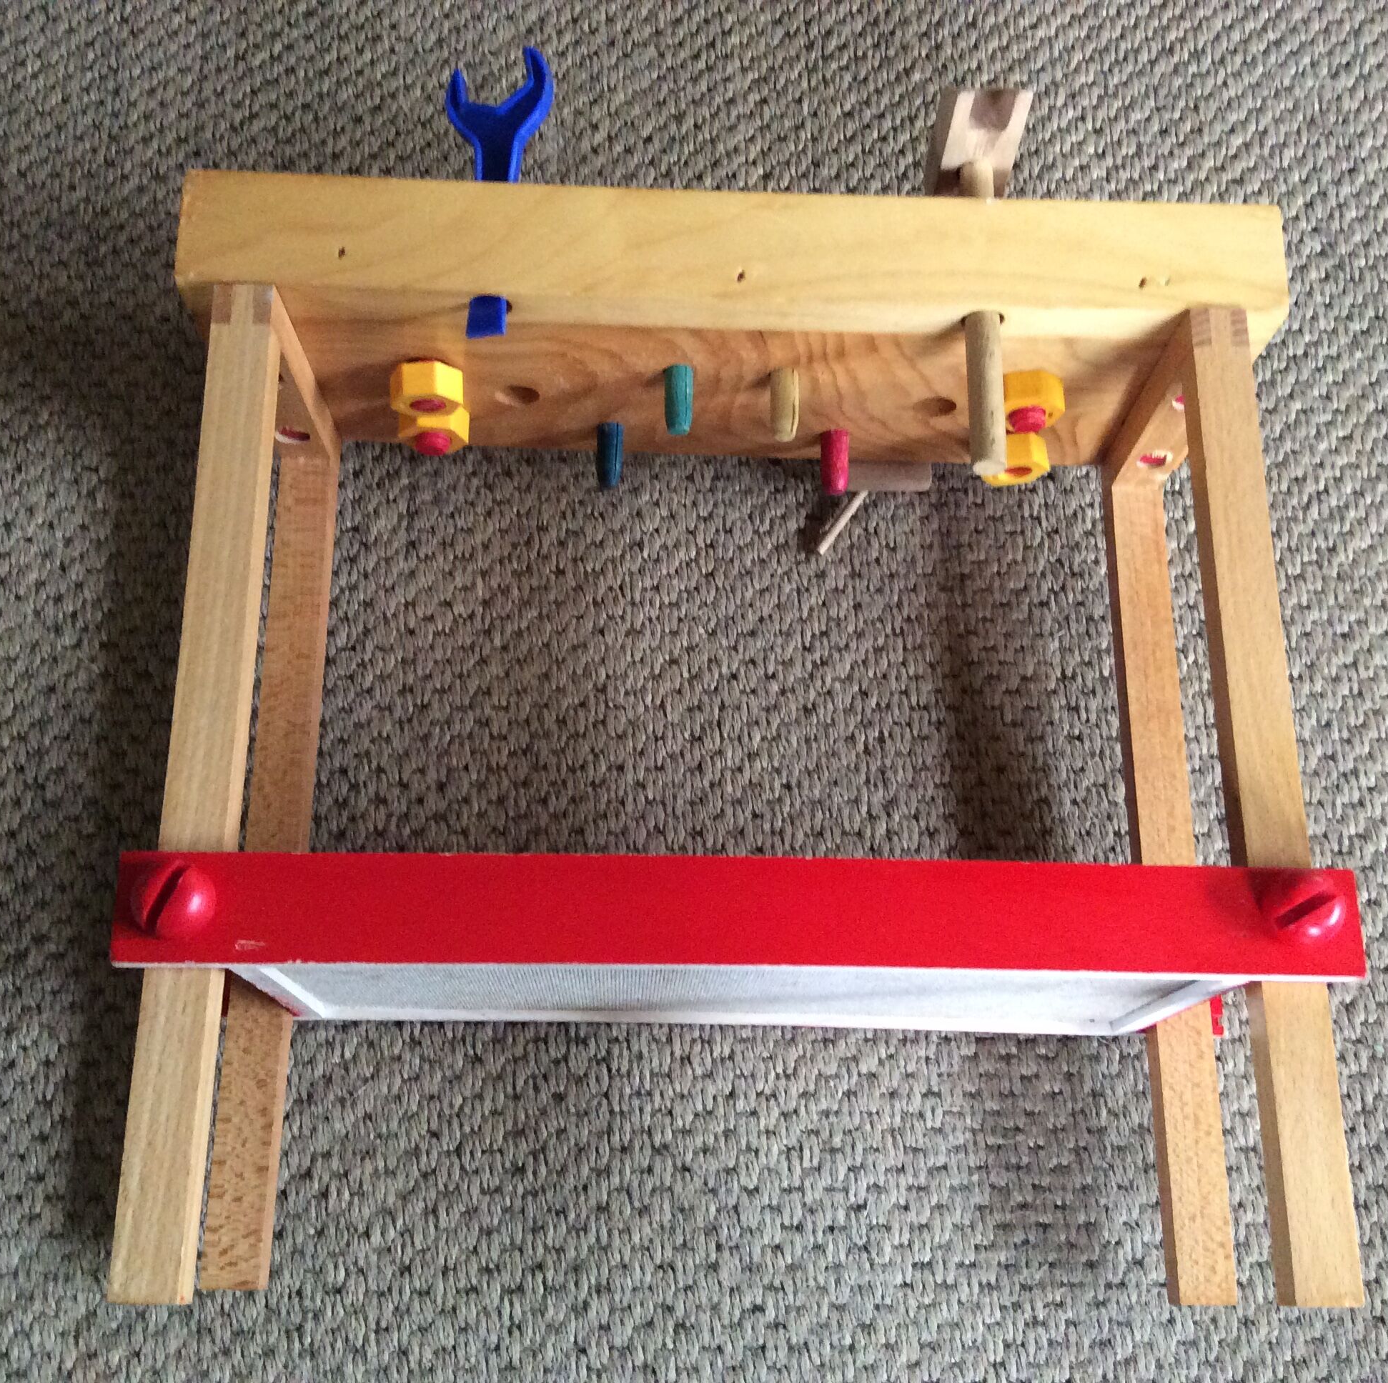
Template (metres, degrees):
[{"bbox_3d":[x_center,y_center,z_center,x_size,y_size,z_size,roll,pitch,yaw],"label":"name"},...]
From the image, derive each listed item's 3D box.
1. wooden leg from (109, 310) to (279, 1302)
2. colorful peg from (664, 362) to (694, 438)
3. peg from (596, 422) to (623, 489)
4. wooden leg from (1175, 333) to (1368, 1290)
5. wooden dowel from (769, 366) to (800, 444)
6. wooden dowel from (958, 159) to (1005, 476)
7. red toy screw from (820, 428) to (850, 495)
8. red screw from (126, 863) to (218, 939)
[{"bbox_3d":[-0.187,0.023,0.653,0.024,0.018,0.395,1,72,-2],"label":"wooden leg"},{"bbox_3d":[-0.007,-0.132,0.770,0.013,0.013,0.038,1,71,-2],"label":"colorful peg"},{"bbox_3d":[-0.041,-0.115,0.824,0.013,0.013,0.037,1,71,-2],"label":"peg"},{"bbox_3d":[0.220,0.029,0.661,0.024,0.018,0.395,1,71,-2],"label":"wooden leg"},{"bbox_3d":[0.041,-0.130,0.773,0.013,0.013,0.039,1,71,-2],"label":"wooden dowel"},{"bbox_3d":[0.123,-0.163,0.732,0.015,0.015,0.157,1,71,-2],"label":"wooden dowel"},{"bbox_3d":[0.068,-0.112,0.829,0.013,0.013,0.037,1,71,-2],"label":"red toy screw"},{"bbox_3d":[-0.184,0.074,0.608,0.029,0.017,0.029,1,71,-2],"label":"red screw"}]

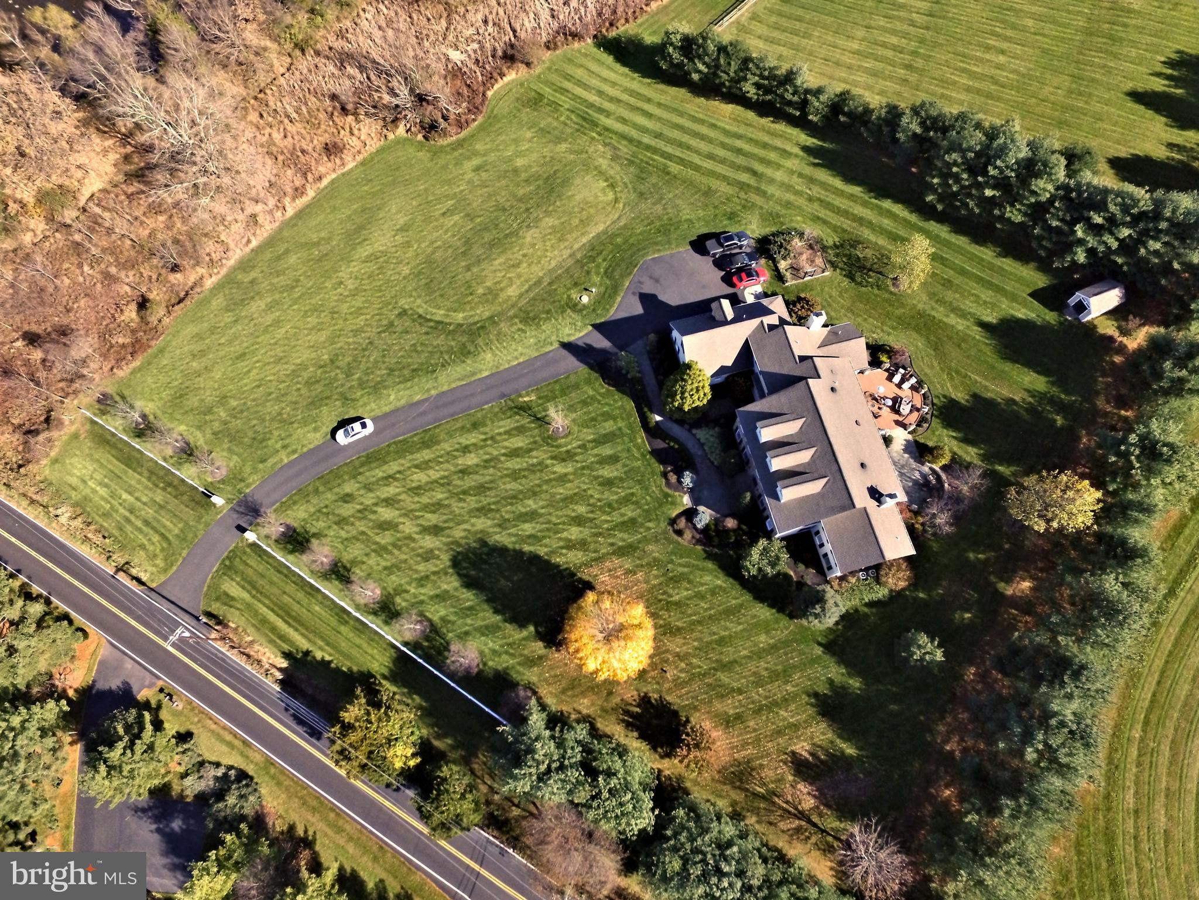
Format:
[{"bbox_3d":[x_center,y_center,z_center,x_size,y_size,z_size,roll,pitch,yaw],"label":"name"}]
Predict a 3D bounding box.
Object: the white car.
[{"bbox_3d":[-30.441,-2.229,86.393,4.850,1.450,1.830,-22,71,-8],"label":"white car"}]

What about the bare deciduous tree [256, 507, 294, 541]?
[{"bbox_3d":[-39.980,9.210,85.750,4.200,4.900,4.100,0,72,1],"label":"bare deciduous tree"}]

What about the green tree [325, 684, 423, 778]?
[{"bbox_3d":[-23.247,29.201,72.280,9.300,8.000,9.300,0,70,0],"label":"green tree"}]

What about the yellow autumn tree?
[{"bbox_3d":[1.006,19.478,72.996,9.400,11.600,9.400,0,70,0],"label":"yellow autumn tree"}]

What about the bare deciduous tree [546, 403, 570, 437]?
[{"bbox_3d":[-5.066,-3.790,84.472,3.000,5.300,3.000,0,70,0],"label":"bare deciduous tree"}]

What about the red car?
[{"bbox_3d":[19.954,-22.910,91.529,4.420,1.300,1.840,-17,72,-3],"label":"red car"}]

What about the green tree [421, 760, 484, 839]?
[{"bbox_3d":[-15.730,37.540,74.730,7.000,9.000,7.400,0,72,1],"label":"green tree"}]

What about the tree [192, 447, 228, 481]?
[{"bbox_3d":[-49.640,1.740,88.410,3.900,4.600,3.900,0,72,1],"label":"tree"}]

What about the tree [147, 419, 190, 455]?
[{"bbox_3d":[-55.040,-1.349,88.483,4.200,4.800,4.200,-1,72,3],"label":"tree"}]

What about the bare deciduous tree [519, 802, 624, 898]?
[{"bbox_3d":[-2.880,41.320,72.070,10.000,9.500,9.200,0,72,1],"label":"bare deciduous tree"}]

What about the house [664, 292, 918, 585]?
[{"bbox_3d":[21.850,-2.180,76.160,20.000,10.000,32.400,-14,72,-4],"label":"house"}]

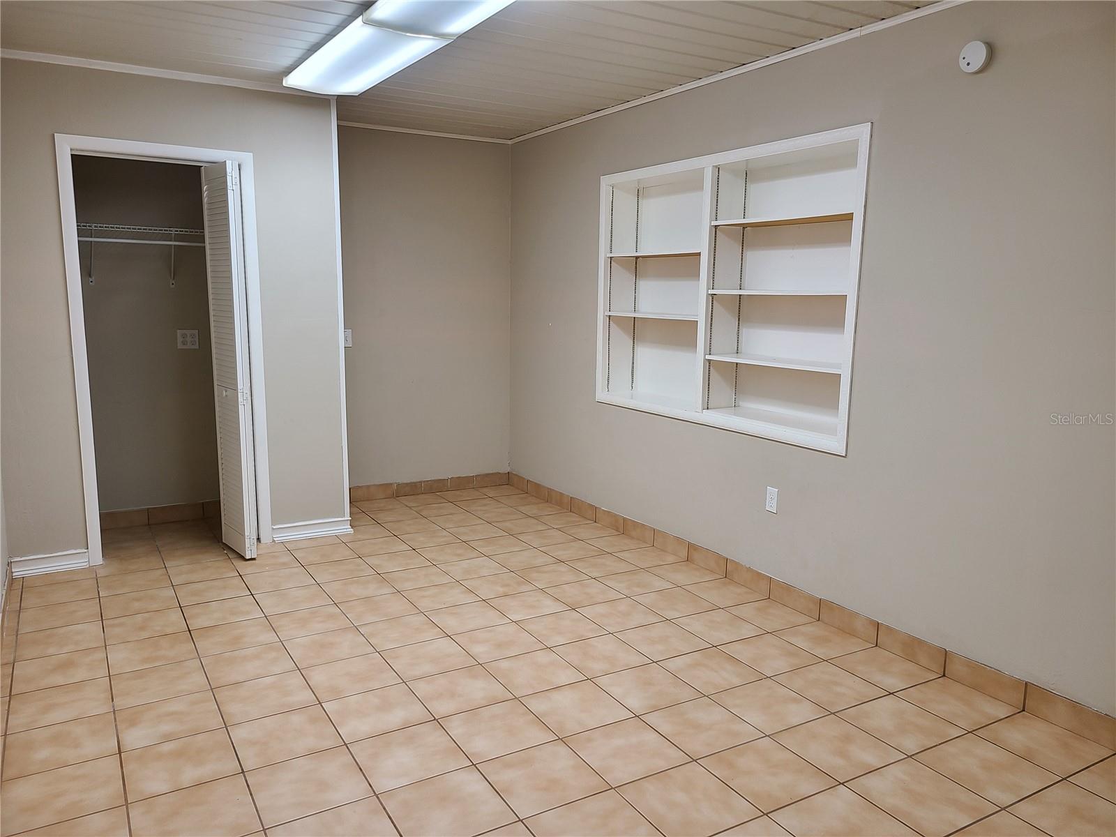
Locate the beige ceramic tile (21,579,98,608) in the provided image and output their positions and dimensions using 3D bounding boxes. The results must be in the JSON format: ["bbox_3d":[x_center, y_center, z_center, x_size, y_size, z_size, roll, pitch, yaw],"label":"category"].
[{"bbox_3d":[-2.357,0.834,3.975,0.300,0.010,0.300,-4,10,-30],"label":"beige ceramic tile"}]

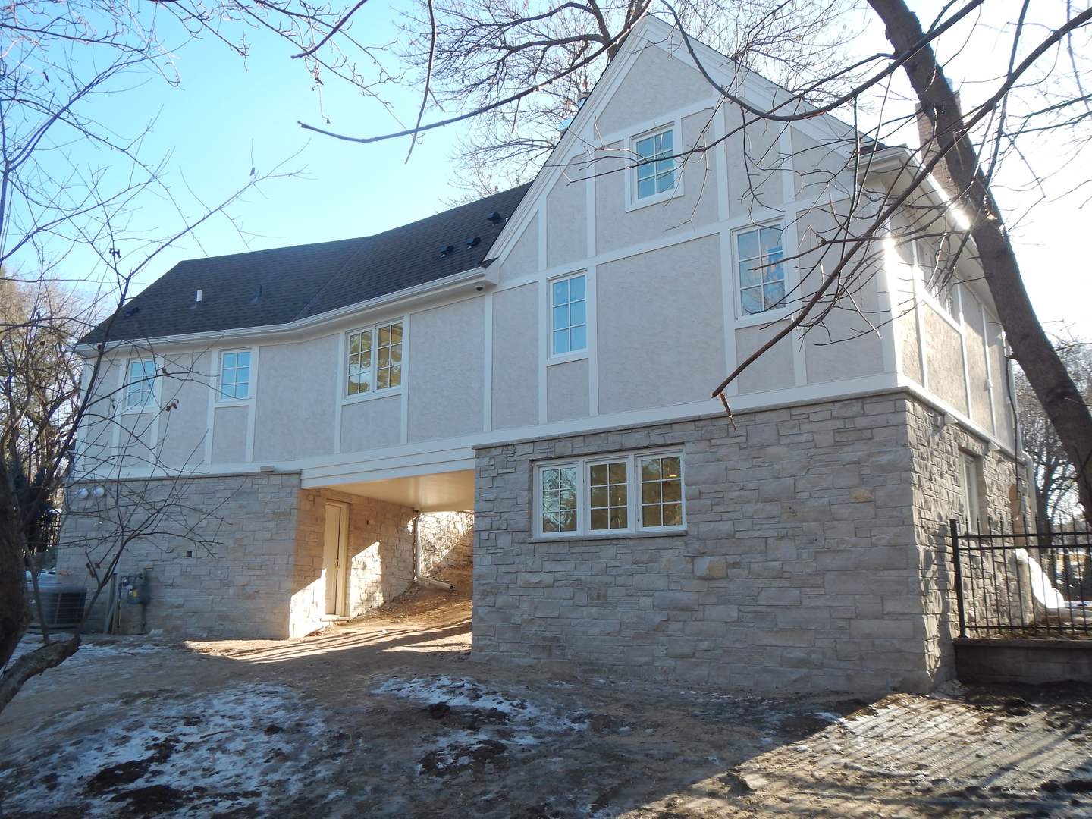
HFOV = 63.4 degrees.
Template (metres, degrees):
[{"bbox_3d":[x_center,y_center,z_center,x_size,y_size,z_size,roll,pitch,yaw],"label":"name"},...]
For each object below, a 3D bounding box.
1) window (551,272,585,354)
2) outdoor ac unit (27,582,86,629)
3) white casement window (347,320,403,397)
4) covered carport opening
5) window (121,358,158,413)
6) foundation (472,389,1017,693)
[{"bbox_3d":[0.322,-1.337,12.514,0.640,1.073,0.100,-9,-15,36],"label":"window"},{"bbox_3d":[-8.694,3.439,15.469,0.790,0.760,0.790,-3,-12,15],"label":"outdoor ac unit"},{"bbox_3d":[-2.897,-0.845,14.927,1.392,1.108,0.110,-9,-15,36],"label":"white casement window"},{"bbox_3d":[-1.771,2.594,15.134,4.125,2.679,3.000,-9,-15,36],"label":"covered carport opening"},{"bbox_3d":[-7.907,-0.464,17.180,0.720,1.040,0.100,-4,-12,16],"label":"window"},{"bbox_3d":[3.168,2.160,13.214,6.227,3.084,5.875,-9,-15,36],"label":"foundation"}]

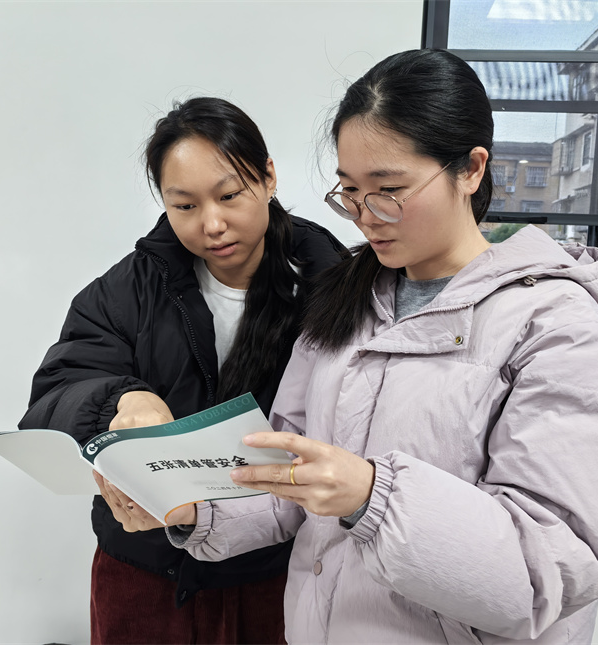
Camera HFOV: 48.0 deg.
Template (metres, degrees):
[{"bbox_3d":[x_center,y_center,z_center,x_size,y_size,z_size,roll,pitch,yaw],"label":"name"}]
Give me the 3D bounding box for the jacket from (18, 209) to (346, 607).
[{"bbox_3d":[-0.125,0.105,0.905,0.500,0.560,0.380,3,4,-3],"label":"jacket"}]

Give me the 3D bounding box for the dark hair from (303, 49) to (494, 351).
[{"bbox_3d":[0.131,-0.139,0.775,0.220,0.345,0.200,0,5,-38],"label":"dark hair"}]

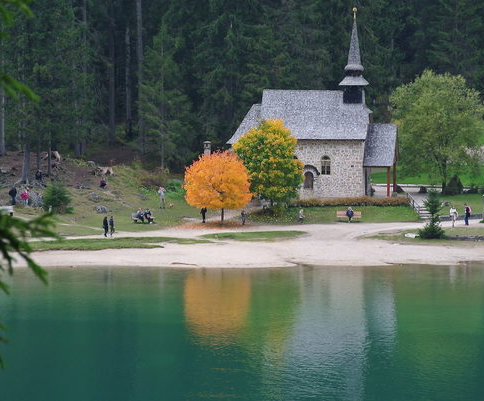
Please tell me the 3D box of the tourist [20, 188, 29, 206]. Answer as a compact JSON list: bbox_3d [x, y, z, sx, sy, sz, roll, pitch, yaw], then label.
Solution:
[{"bbox_3d":[-18.854,-0.278,313.000,0.420,1.600,0.520,-1,2,-45],"label":"tourist"}]

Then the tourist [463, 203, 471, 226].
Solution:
[{"bbox_3d":[17.909,1.139,287.000,0.500,1.720,0.520,0,1,-6],"label":"tourist"}]

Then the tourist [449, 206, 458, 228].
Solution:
[{"bbox_3d":[16.497,1.248,281.000,0.620,1.770,0.480,1,4,8],"label":"tourist"}]

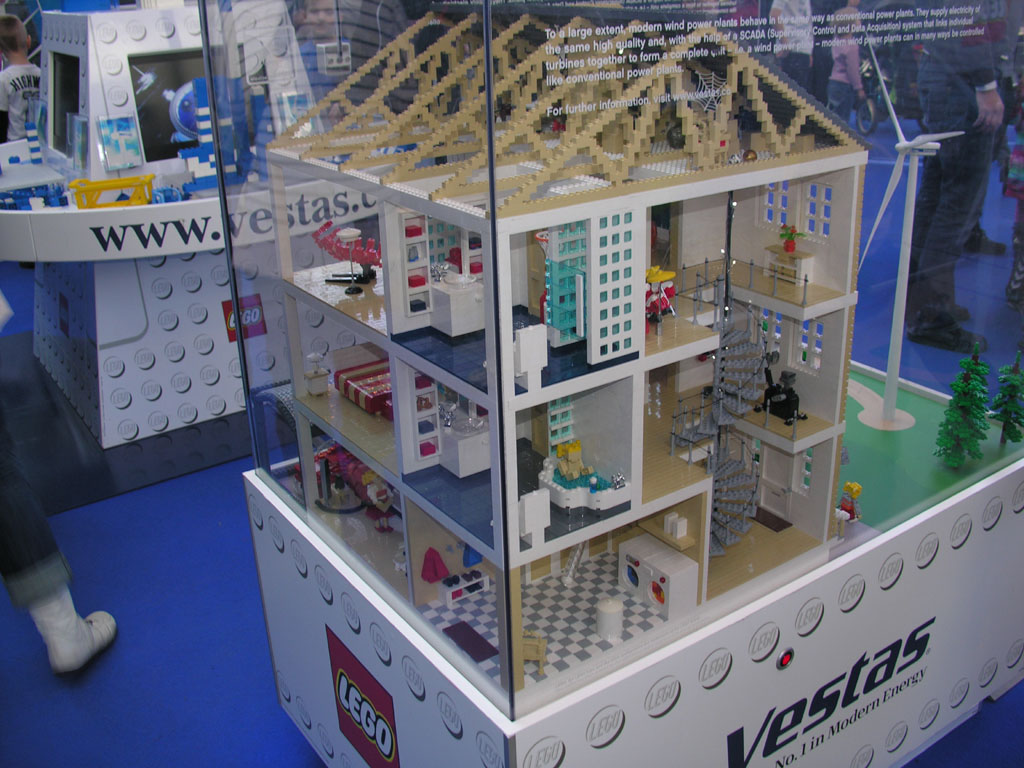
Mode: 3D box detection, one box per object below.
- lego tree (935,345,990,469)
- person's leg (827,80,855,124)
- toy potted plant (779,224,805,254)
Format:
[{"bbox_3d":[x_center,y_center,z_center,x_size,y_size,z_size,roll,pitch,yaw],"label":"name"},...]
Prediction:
[{"bbox_3d":[0.702,0.037,1.600,0.078,0.207,0.078,-16,27,-31],"label":"lego tree"},{"bbox_3d":[2.253,-1.841,7.076,0.175,0.450,0.180,-4,23,-6],"label":"person's leg"},{"bbox_3d":[0.355,-0.185,1.319,0.029,0.034,0.031,-2,23,1],"label":"toy potted plant"}]

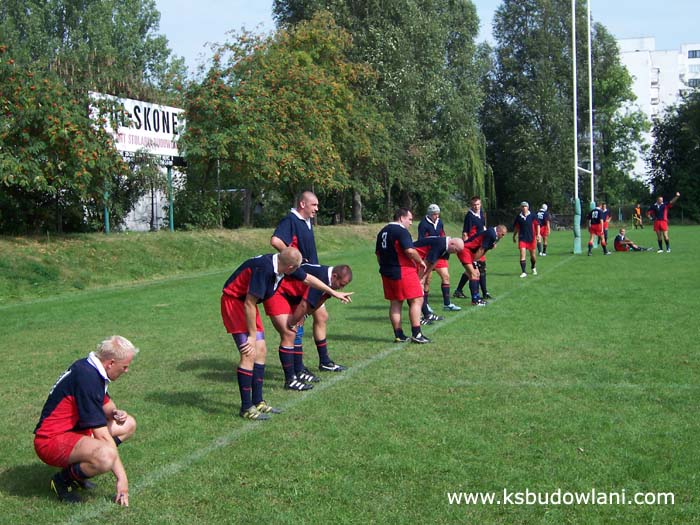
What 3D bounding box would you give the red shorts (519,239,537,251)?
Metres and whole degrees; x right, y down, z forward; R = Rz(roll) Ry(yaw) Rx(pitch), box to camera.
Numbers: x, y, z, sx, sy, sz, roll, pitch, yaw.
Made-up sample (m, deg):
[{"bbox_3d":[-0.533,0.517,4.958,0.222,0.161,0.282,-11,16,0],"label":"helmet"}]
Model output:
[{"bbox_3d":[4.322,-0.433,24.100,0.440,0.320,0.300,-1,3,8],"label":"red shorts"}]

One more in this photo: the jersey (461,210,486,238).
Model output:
[{"bbox_3d":[2.372,-0.673,18.800,0.290,0.720,0.470,1,4,45],"label":"jersey"}]

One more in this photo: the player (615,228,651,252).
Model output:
[{"bbox_3d":[9.785,-0.759,34.200,1.250,0.800,0.550,-1,3,5],"label":"player"}]

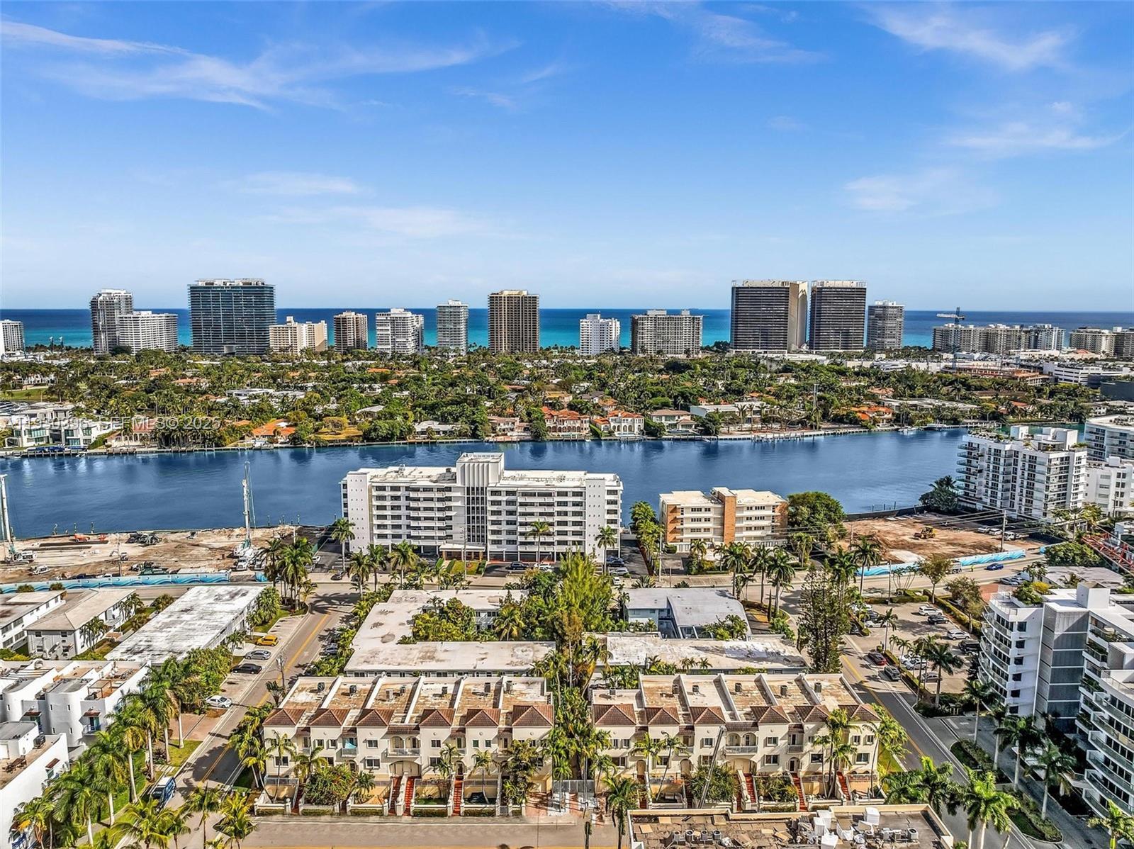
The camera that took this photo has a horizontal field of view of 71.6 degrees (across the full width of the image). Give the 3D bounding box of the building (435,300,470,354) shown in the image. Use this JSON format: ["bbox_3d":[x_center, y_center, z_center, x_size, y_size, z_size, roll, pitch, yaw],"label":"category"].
[{"bbox_3d":[-140.780,-118.200,978.370,35.620,72.500,27.000,0,9,0],"label":"building"}]

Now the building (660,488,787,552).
[{"bbox_3d":[42.477,25.525,215.455,33.140,15.300,13.500,-1,9,-5],"label":"building"}]

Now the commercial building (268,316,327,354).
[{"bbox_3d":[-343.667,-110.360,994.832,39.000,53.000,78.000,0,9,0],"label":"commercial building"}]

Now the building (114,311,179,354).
[{"bbox_3d":[-495.980,-105.070,934.970,57.280,57.860,28.000,0,9,-2],"label":"building"}]

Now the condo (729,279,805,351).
[{"bbox_3d":[239.797,-124.629,944.354,85.770,93.230,36.000,0,9,0],"label":"condo"}]

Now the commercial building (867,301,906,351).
[{"bbox_3d":[430.980,-130.420,1067.350,32.320,72.670,38.000,-1,9,-6],"label":"commercial building"}]

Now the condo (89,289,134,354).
[{"bbox_3d":[-563.138,-125.094,972.759,34.090,81.520,33.000,0,9,2],"label":"condo"}]

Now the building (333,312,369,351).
[{"bbox_3d":[-262.034,-108.084,952.805,33.400,55.400,28.000,0,9,2],"label":"building"}]

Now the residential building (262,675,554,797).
[{"bbox_3d":[-21.636,44.847,115.099,39.600,10.800,15.200,0,9,0],"label":"residential building"}]

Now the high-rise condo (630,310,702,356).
[{"bbox_3d":[126.690,-114.640,999.050,85.460,60.500,30.000,-1,9,-8],"label":"high-rise condo"}]

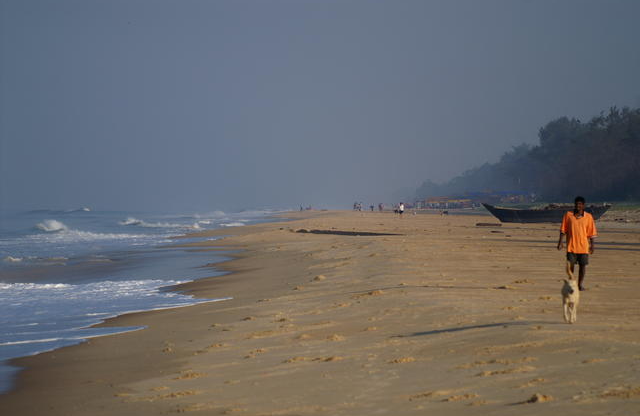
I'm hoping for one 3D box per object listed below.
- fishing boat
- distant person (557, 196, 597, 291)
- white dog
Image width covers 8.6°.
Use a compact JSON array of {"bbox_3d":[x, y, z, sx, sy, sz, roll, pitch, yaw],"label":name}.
[{"bbox_3d":[17.263,0.419,325.000,9.700,1.500,2.100,0,0,6],"label":"fishing boat"},{"bbox_3d":[4.529,0.630,75.000,0.680,1.680,0.500,0,0,3],"label":"distant person"},{"bbox_3d":[3.235,1.096,55.000,0.240,0.780,0.850,0,0,3],"label":"white dog"}]

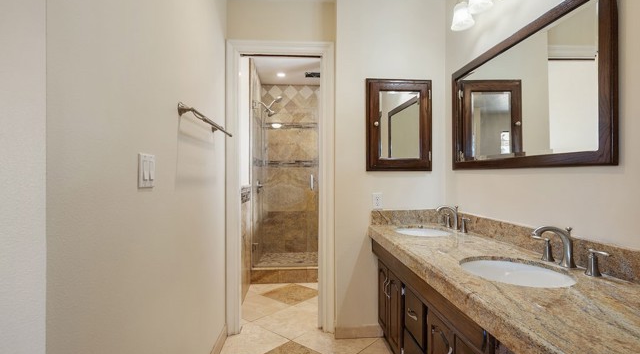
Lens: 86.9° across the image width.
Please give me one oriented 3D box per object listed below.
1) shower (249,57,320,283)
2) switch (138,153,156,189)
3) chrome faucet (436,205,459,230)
[{"bbox_3d":[-0.252,-0.084,4.260,1.070,2.450,1.170,0,0,-4],"label":"shower"},{"bbox_3d":[-0.582,-0.019,1.153,0.011,0.114,0.117,0,0,-4],"label":"switch"},{"bbox_3d":[0.850,0.273,2.247,0.155,0.157,0.050,0,0,-4],"label":"chrome faucet"}]

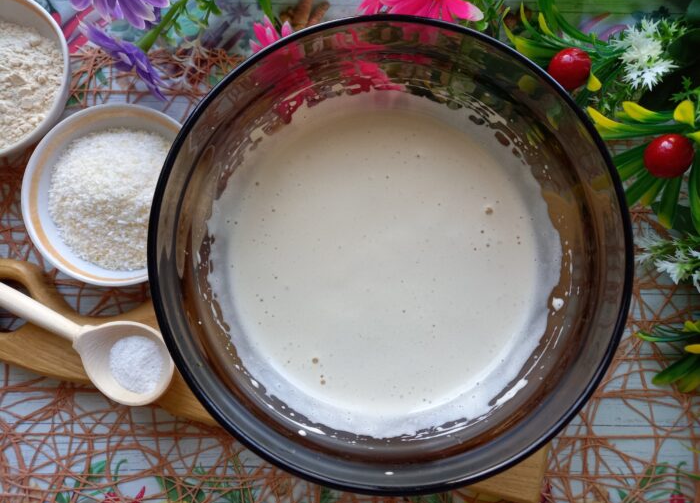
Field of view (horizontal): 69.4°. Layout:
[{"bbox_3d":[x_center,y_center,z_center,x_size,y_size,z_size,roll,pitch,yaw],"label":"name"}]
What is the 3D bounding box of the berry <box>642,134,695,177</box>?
[{"bbox_3d":[0.208,-0.063,0.330,0.028,0.028,0.028,0,84,1],"label":"berry"}]

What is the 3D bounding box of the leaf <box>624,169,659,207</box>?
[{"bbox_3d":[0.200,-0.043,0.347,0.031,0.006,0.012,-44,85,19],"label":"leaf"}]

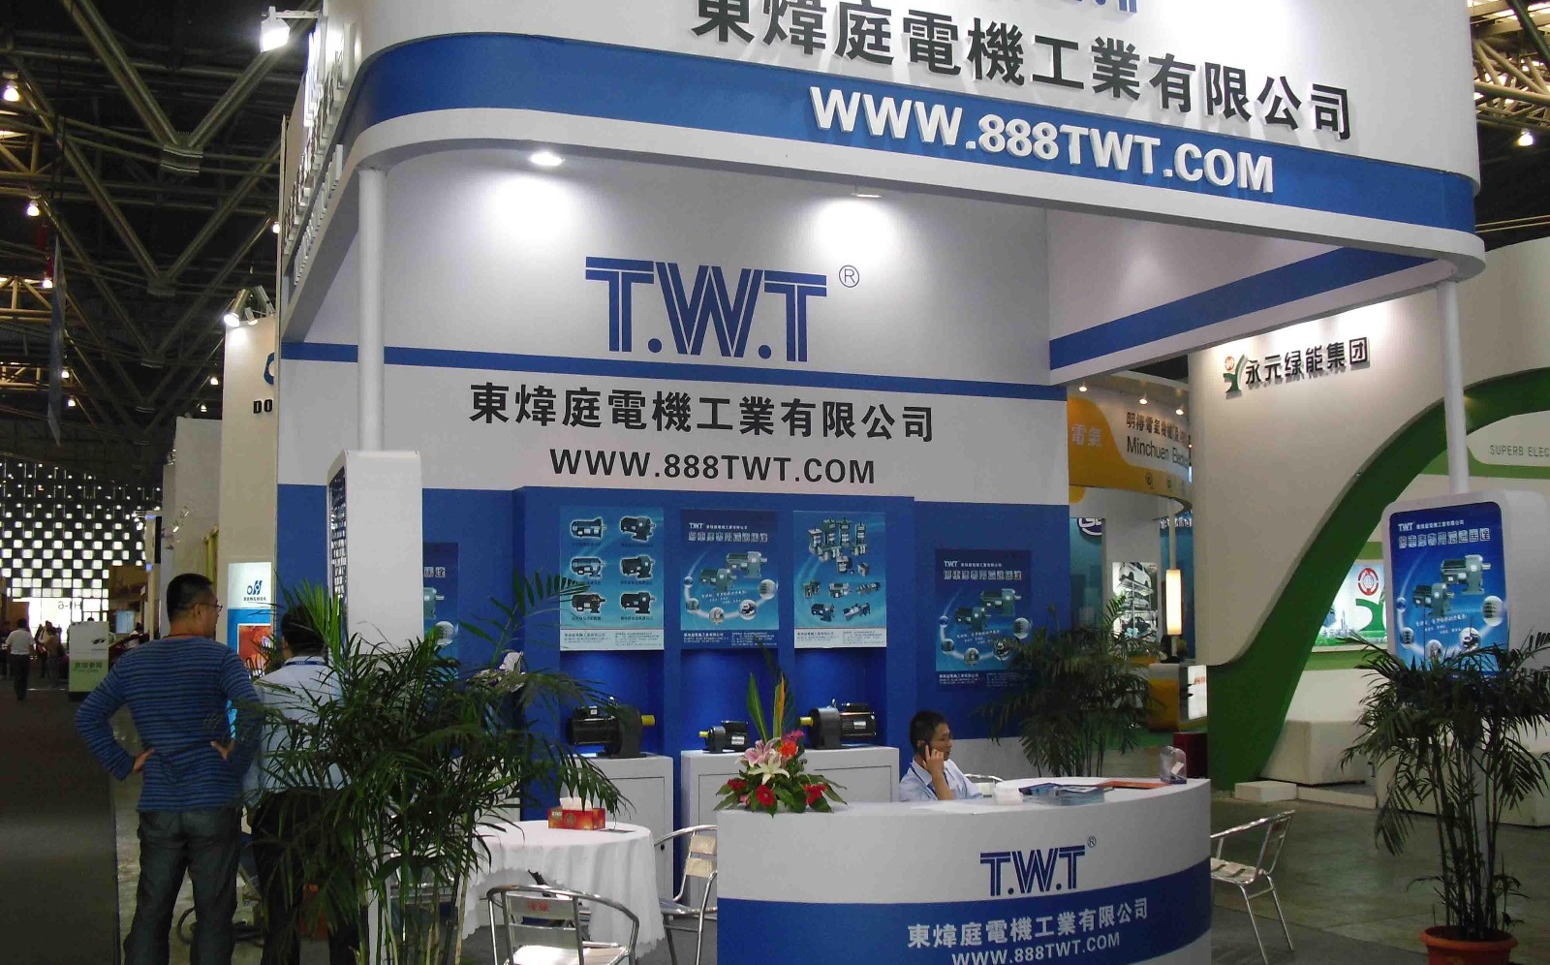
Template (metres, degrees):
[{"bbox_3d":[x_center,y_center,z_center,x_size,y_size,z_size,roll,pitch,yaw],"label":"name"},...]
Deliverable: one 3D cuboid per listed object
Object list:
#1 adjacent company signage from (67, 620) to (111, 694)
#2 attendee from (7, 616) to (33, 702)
[{"bbox_3d":[-15.094,3.853,35.500,0.900,1.620,0.080,2,-6,-23],"label":"adjacent company signage"},{"bbox_3d":[-16.627,3.907,35.500,0.550,1.760,0.400,2,-6,-23],"label":"attendee"}]

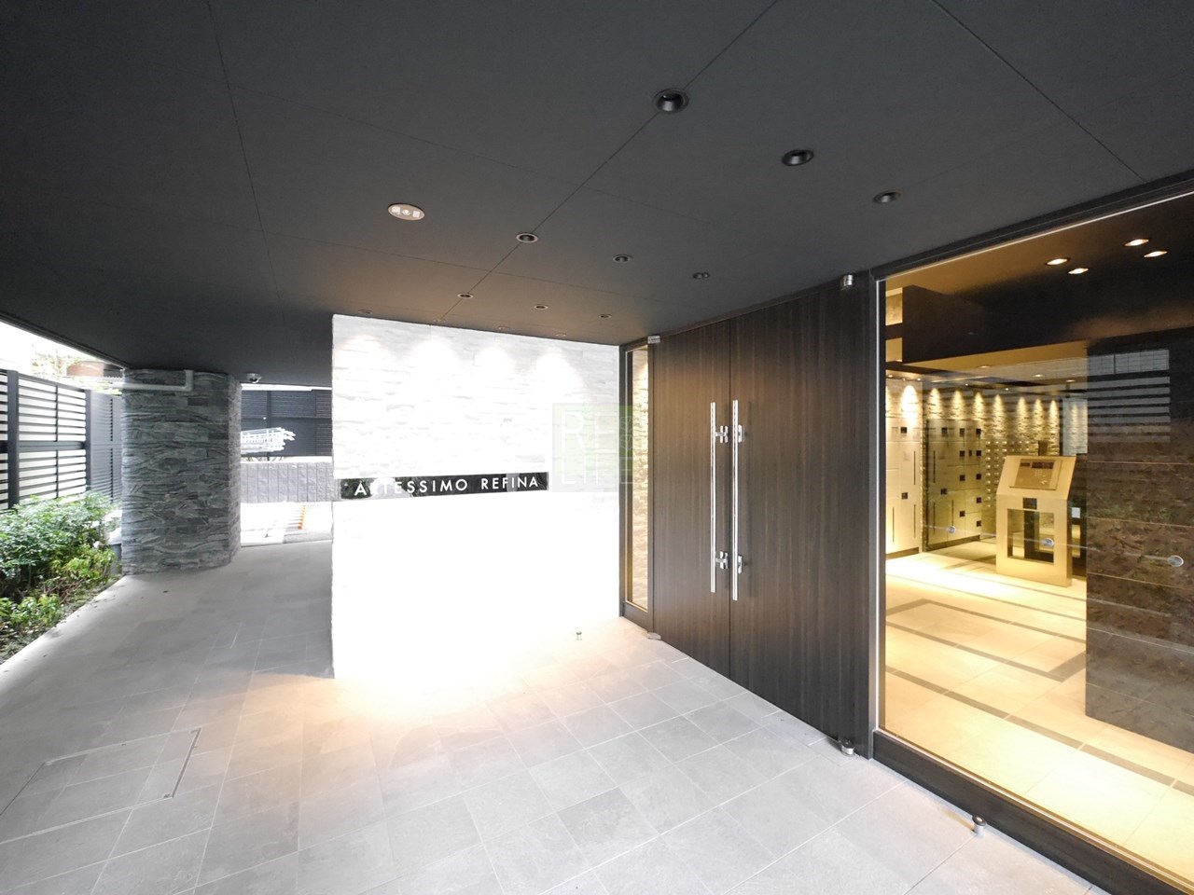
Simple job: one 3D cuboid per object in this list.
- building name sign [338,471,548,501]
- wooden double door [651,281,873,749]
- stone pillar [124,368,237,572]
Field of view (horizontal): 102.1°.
[{"bbox_3d":[-1.034,0.275,3.492,1.479,0.146,0.040,0,0,-30],"label":"building name sign"},{"bbox_3d":[0.843,0.321,3.038,0.120,2.317,1.727,0,0,-30],"label":"wooden double door"},{"bbox_3d":[-5.305,0.272,6.266,1.009,2.388,0.960,0,0,-30],"label":"stone pillar"}]

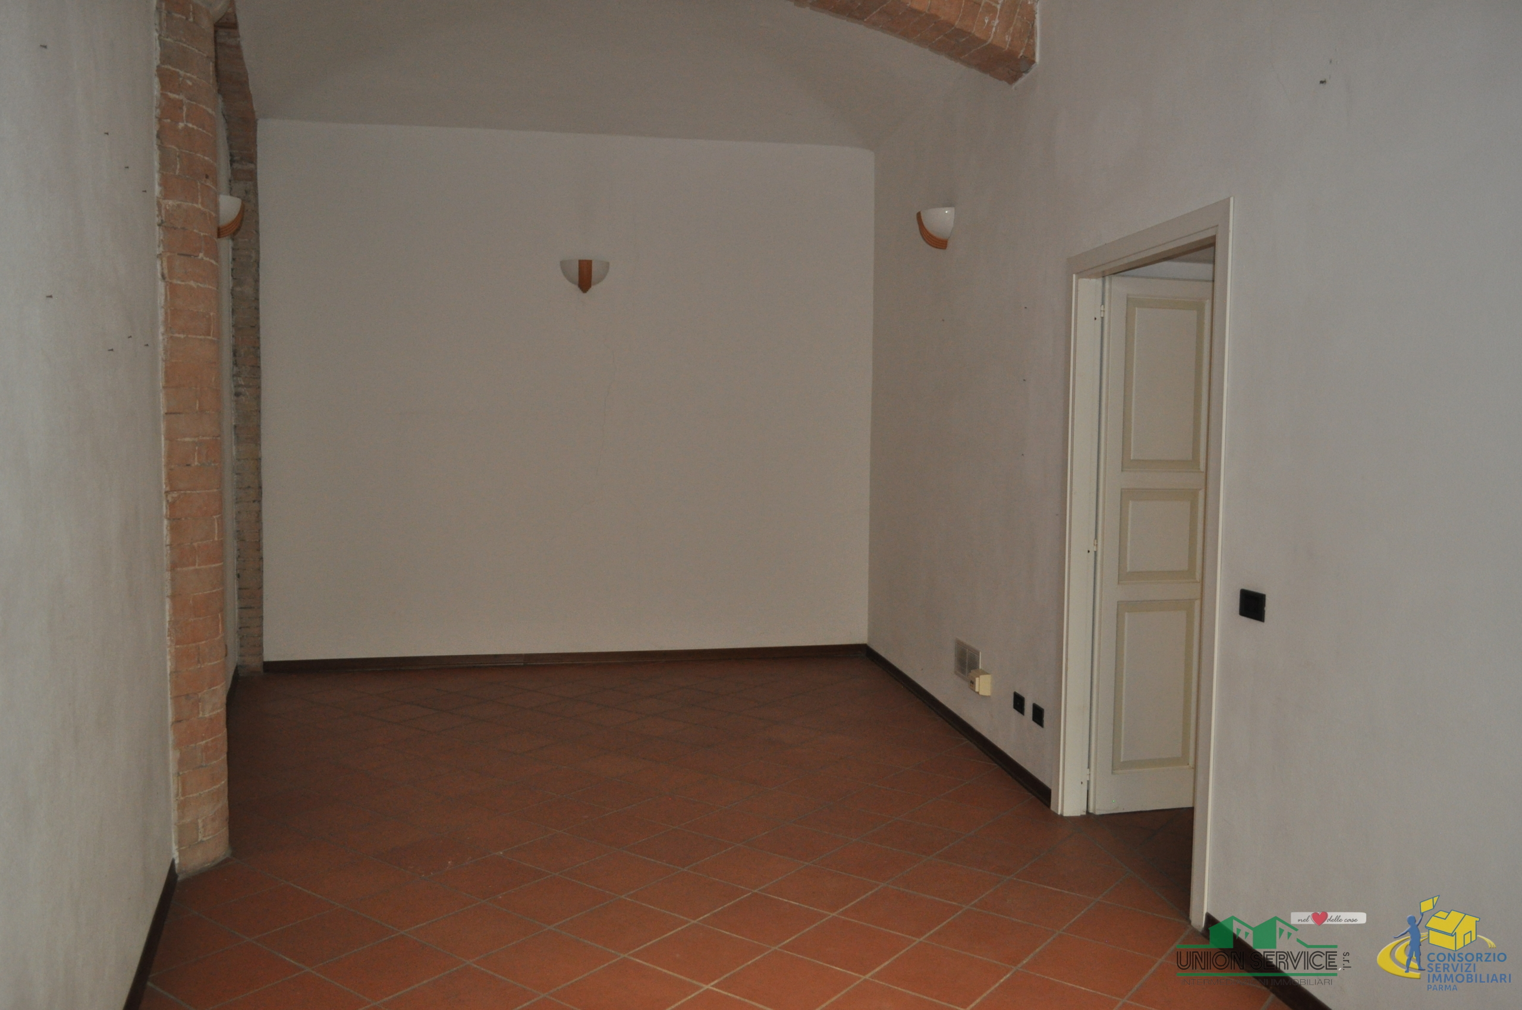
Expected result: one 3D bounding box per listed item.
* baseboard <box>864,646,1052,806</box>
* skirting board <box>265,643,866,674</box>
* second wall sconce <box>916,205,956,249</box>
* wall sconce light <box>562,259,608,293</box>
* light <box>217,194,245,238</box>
[{"bbox_3d":[0.952,1.096,6.204,0.015,0.077,3.248,0,3,-8],"label":"baseboard"},{"bbox_3d":[-1.180,1.004,7.448,3.869,0.077,0.015,0,3,-11],"label":"skirting board"},{"bbox_3d":[0.913,-1.446,6.030,0.152,0.197,0.308,0,3,-8],"label":"second wall sconce"},{"bbox_3d":[-1.123,-1.452,7.244,0.308,0.197,0.152,0,3,-11],"label":"wall sconce light"},{"bbox_3d":[-2.667,-1.425,5.697,0.152,0.197,0.308,-1,3,-22],"label":"light"}]

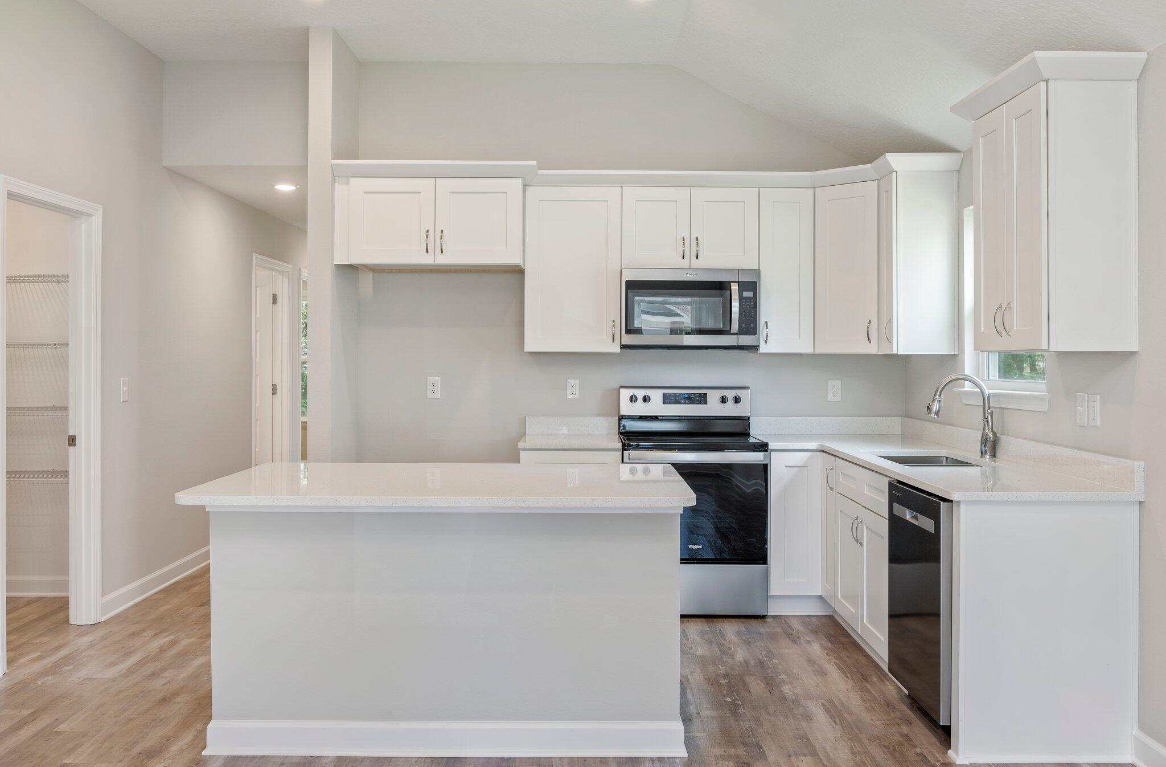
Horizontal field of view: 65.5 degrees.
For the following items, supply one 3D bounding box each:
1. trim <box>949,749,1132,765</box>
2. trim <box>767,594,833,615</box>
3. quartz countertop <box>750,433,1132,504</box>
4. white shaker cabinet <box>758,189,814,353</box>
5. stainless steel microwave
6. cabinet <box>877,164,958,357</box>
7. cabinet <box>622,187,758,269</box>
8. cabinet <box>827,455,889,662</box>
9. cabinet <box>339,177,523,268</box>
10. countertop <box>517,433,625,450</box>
[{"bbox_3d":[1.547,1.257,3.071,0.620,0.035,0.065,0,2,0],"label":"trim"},{"bbox_3d":[1.149,1.173,4.811,0.356,0.109,0.020,0,2,0],"label":"trim"},{"bbox_3d":[1.423,0.346,4.181,0.900,0.032,2.346,0,2,0],"label":"quartz countertop"},{"bbox_3d":[1.127,-0.620,5.162,0.305,0.914,0.330,0,2,0],"label":"white shaker cabinet"},{"bbox_3d":[0.591,-0.410,5.123,0.757,0.434,0.391,0,2,0],"label":"stainless steel microwave"},{"bbox_3d":[1.722,-0.607,4.624,0.330,0.928,0.220,0,2,0],"label":"cabinet"},{"bbox_3d":[0.595,-0.853,5.158,0.762,0.453,0.330,0,2,0],"label":"cabinet"},{"bbox_3d":[1.560,0.774,4.080,0.630,0.820,0.780,0,2,0],"label":"cabinet"},{"bbox_3d":[-0.798,-0.871,5.057,0.942,0.462,0.521,0,2,0],"label":"cabinet"},{"bbox_3d":[-0.064,0.317,5.037,0.545,0.031,0.648,0,2,0],"label":"countertop"}]

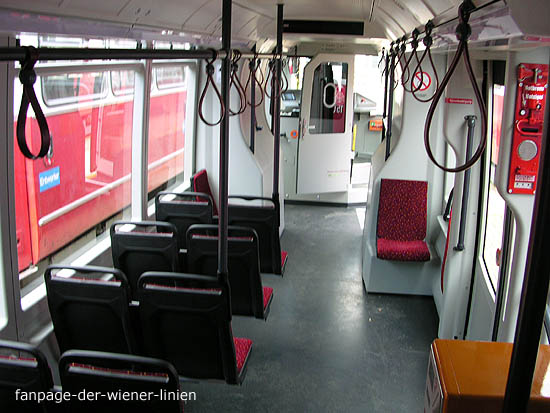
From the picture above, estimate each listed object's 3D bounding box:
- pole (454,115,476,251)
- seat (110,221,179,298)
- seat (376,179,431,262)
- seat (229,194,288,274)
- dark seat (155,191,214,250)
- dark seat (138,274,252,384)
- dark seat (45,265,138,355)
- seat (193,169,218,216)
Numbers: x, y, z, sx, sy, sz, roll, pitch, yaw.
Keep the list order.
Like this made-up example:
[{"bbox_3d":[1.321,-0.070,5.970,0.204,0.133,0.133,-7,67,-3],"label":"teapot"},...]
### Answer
[{"bbox_3d":[1.191,-0.138,3.672,0.061,0.854,0.087,3,15,8],"label":"pole"},{"bbox_3d":[-0.759,0.350,3.863,0.432,0.674,0.543,3,15,8],"label":"seat"},{"bbox_3d":[1.077,0.103,4.930,0.426,0.597,0.485,3,15,8],"label":"seat"},{"bbox_3d":[-0.152,0.183,4.567,0.453,0.674,0.543,3,15,8],"label":"seat"},{"bbox_3d":[-0.640,0.154,4.636,0.432,0.674,0.543,3,15,8],"label":"dark seat"},{"bbox_3d":[-0.388,0.571,3.041,0.453,0.674,0.543,3,15,8],"label":"dark seat"},{"bbox_3d":[-0.876,0.542,3.109,0.432,0.674,0.543,3,15,8],"label":"dark seat"},{"bbox_3d":[-0.466,0.004,5.240,0.485,0.611,0.437,3,15,8],"label":"seat"}]

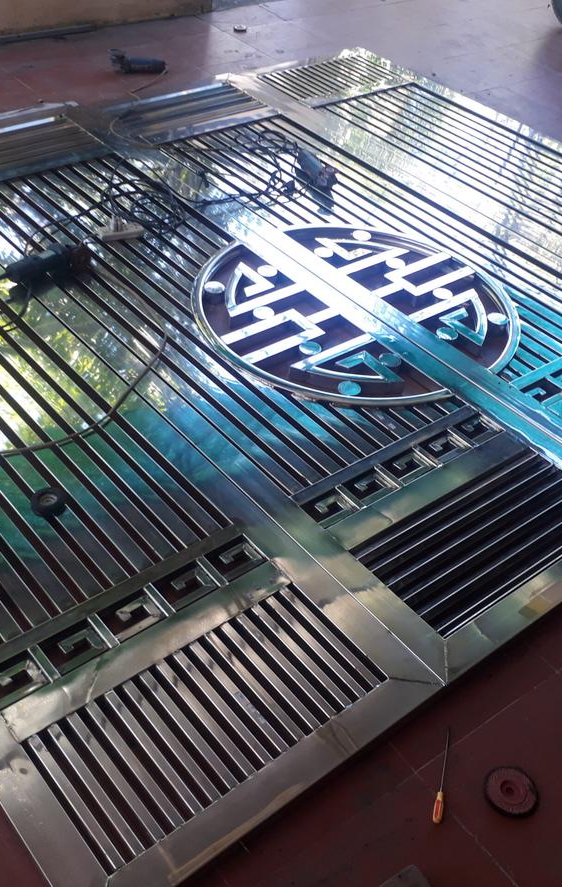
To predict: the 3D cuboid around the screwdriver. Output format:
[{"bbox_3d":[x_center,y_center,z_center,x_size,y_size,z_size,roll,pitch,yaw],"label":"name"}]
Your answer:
[{"bbox_3d":[0.300,0.608,1.701,0.022,0.021,0.203,13,41,8],"label":"screwdriver"}]

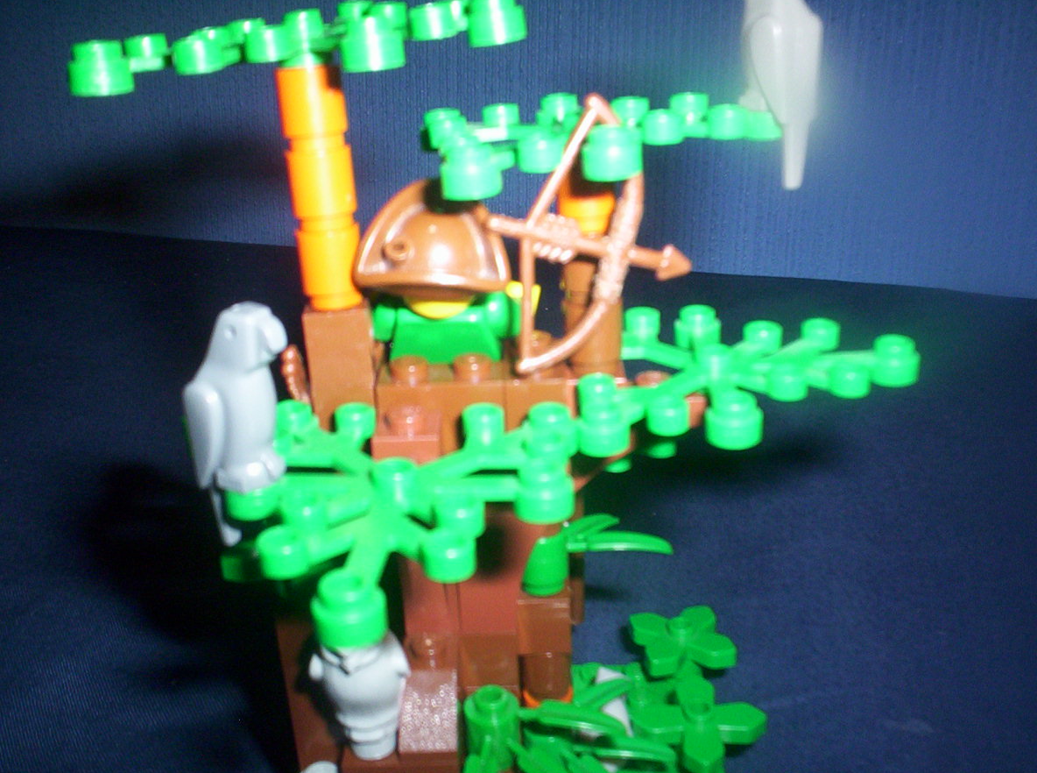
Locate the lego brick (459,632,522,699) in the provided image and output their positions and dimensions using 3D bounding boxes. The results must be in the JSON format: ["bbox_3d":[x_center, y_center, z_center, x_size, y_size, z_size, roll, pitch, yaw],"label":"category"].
[{"bbox_3d":[-0.004,0.038,0.168,0.008,0.010,0.008,-2,25,1],"label":"lego brick"}]

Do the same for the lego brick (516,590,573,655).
[{"bbox_3d":[0.004,0.035,0.175,0.008,0.010,0.008,-2,25,1],"label":"lego brick"}]

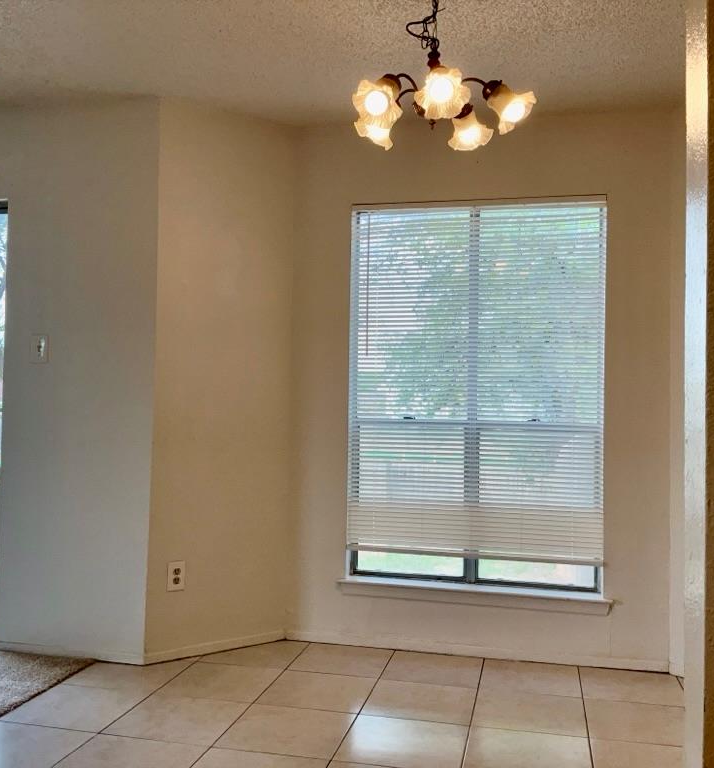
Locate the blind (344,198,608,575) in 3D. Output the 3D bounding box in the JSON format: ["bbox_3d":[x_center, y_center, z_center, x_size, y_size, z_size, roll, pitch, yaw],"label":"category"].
[{"bbox_3d":[0.532,-0.026,3.649,1.143,1.629,0.045,1,-2,13],"label":"blind"}]

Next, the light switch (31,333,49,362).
[{"bbox_3d":[-1.410,-0.156,3.543,0.079,0.122,0.016,1,-2,13],"label":"light switch"}]

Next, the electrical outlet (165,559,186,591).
[{"bbox_3d":[-0.785,0.837,3.476,0.077,0.123,0.010,2,-2,-36],"label":"electrical outlet"}]

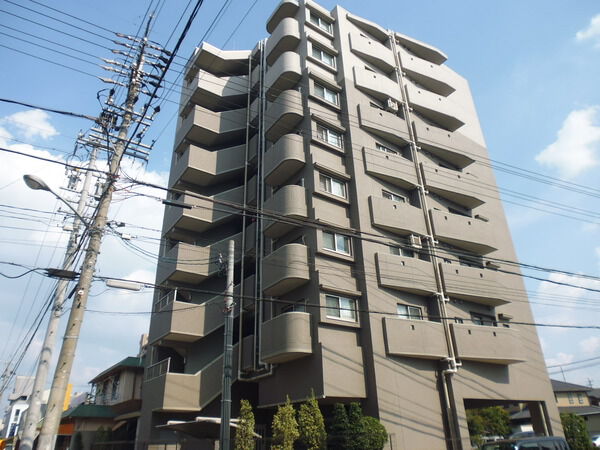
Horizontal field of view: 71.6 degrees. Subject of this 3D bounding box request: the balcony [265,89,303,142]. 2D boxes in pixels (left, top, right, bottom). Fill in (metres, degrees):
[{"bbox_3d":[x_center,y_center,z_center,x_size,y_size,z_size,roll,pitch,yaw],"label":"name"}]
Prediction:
[{"bbox_3d":[-0.897,-5.550,21.359,1.008,1.400,2.422,15,-32,-30],"label":"balcony"}]

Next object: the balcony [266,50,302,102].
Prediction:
[{"bbox_3d":[-0.972,-8.044,22.630,1.008,1.400,2.422,15,-32,-30],"label":"balcony"}]

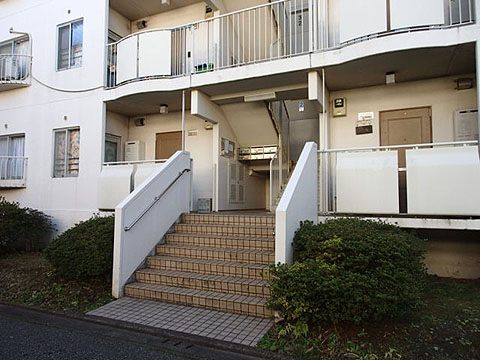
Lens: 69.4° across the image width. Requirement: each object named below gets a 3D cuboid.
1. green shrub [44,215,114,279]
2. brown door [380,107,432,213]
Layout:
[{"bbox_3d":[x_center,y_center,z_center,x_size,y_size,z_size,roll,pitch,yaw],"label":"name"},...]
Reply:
[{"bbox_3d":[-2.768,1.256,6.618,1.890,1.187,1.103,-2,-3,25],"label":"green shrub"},{"bbox_3d":[3.167,-0.362,6.615,0.890,2.006,0.073,-2,-3,25],"label":"brown door"}]

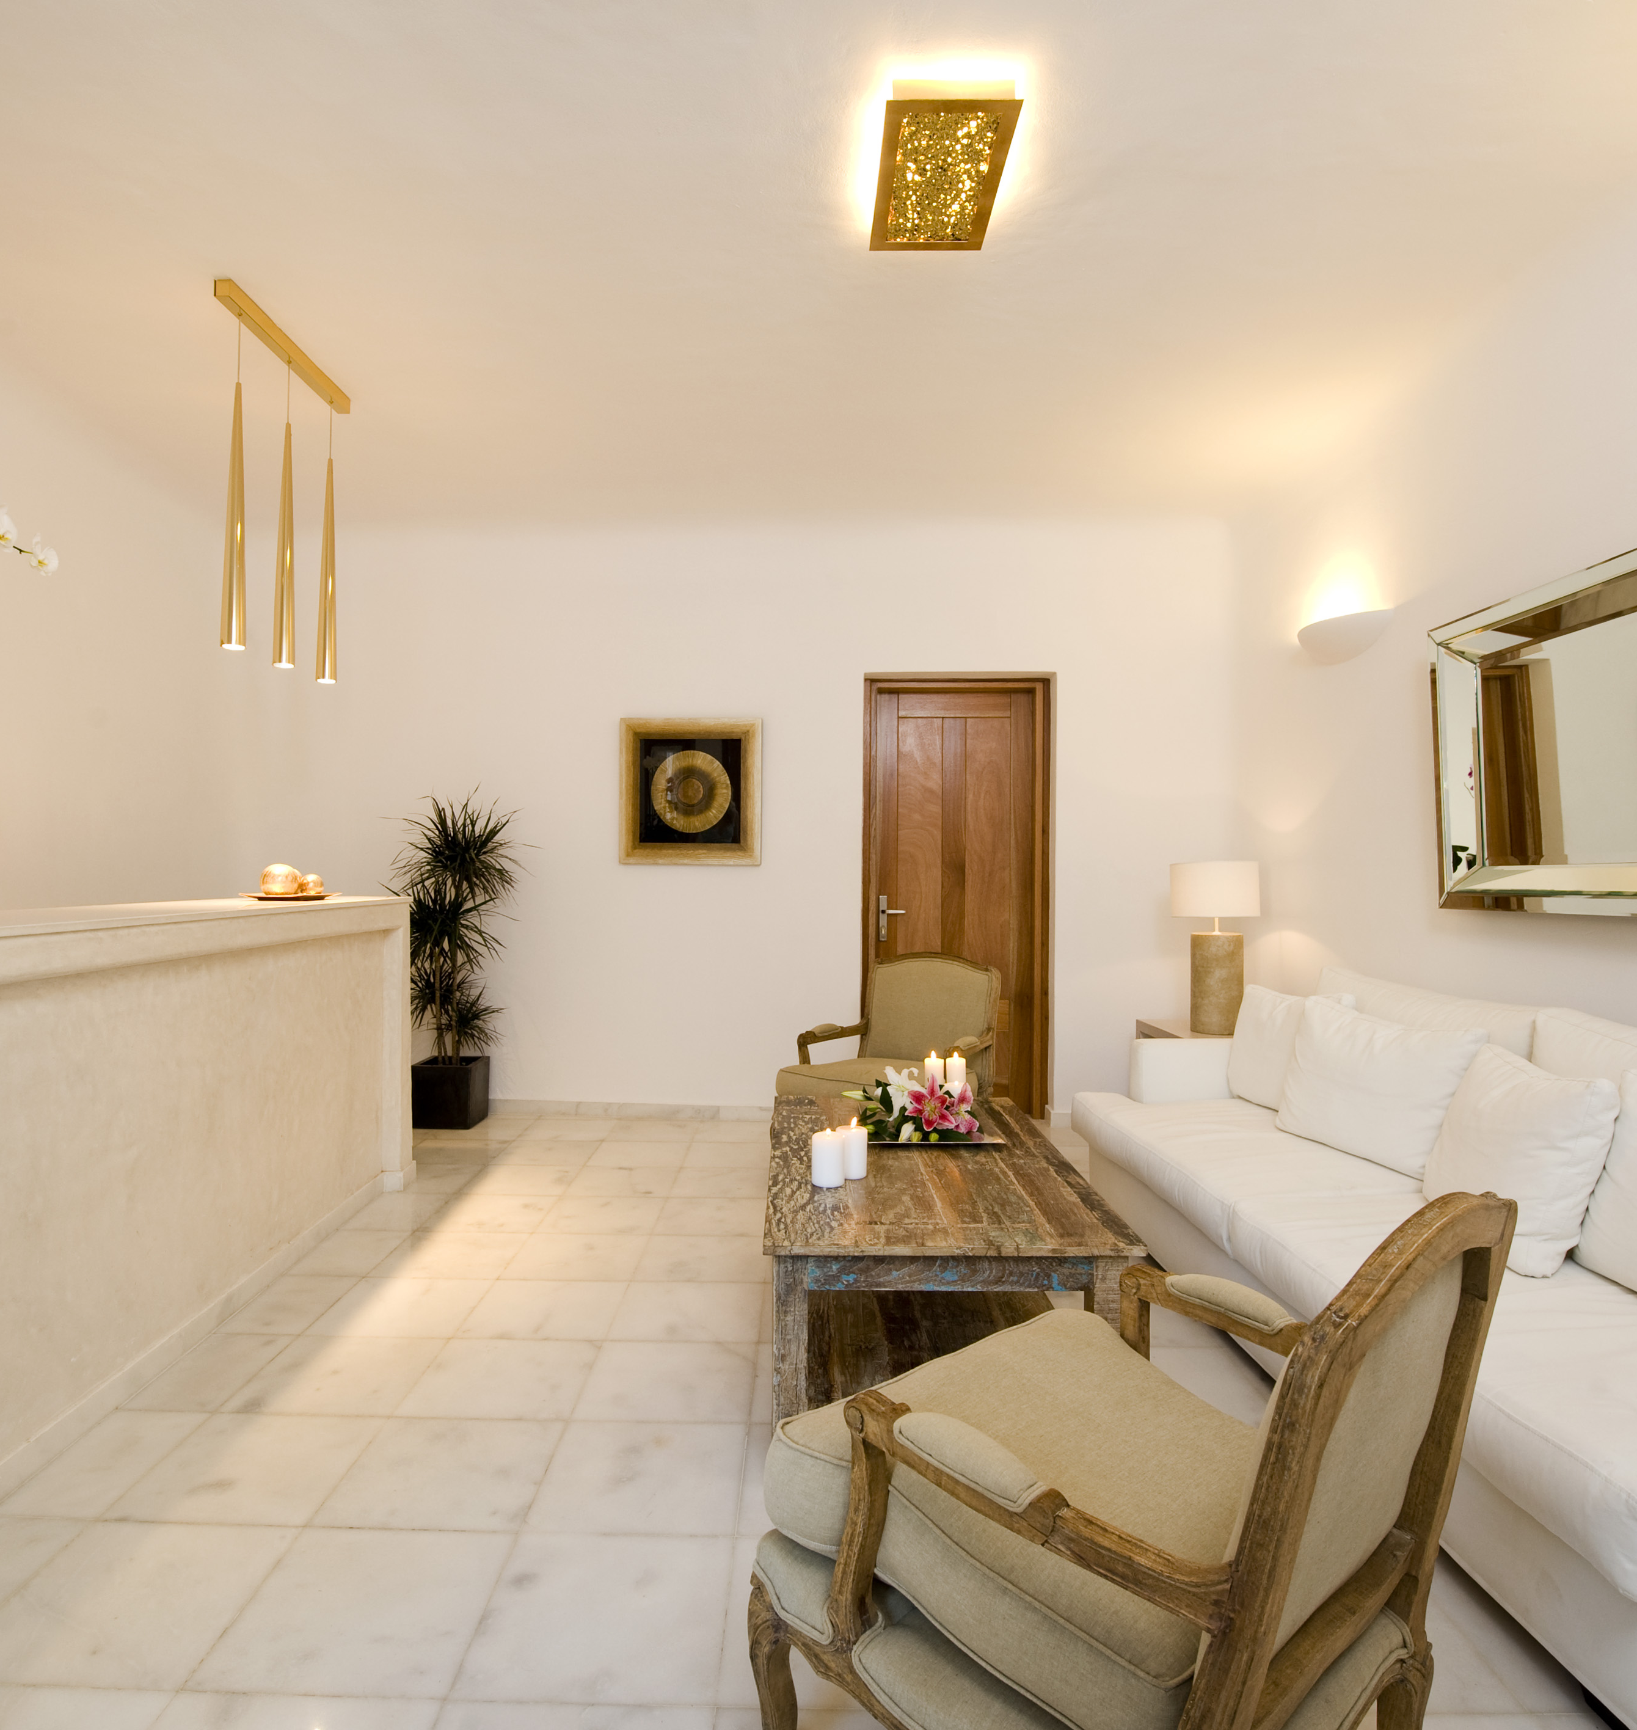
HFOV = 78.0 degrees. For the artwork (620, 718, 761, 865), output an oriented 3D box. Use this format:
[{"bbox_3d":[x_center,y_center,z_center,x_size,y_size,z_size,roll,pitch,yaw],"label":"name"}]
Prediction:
[{"bbox_3d":[-0.620,-0.358,4.910,0.680,0.705,0.060,1,0,0],"label":"artwork"}]

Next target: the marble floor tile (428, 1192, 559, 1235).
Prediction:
[{"bbox_3d":[-1.167,1.260,3.631,0.400,0.020,0.390,1,0,0],"label":"marble floor tile"}]

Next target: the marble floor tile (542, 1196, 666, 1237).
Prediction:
[{"bbox_3d":[-0.769,1.266,3.630,0.400,0.020,0.390,1,0,0],"label":"marble floor tile"}]

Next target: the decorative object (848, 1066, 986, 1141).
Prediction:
[{"bbox_3d":[0.283,0.698,3.001,0.416,0.205,0.280,1,0,0],"label":"decorative object"}]

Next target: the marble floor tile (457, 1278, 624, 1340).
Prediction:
[{"bbox_3d":[-0.763,1.262,2.851,0.400,0.020,0.390,1,0,0],"label":"marble floor tile"}]

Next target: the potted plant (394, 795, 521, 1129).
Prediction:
[{"bbox_3d":[-1.690,0.420,4.636,0.620,1.550,0.560,1,0,0],"label":"potted plant"}]

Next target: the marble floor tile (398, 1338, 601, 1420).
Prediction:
[{"bbox_3d":[-0.759,1.250,2.452,0.400,0.015,0.385,1,0,0],"label":"marble floor tile"}]

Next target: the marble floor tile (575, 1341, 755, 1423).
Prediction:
[{"bbox_3d":[-0.358,1.256,2.452,0.400,0.015,0.385,1,0,0],"label":"marble floor tile"}]

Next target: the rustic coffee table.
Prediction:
[{"bbox_3d":[0.272,1.030,2.790,0.810,0.460,1.360,1,0,-2],"label":"rustic coffee table"}]

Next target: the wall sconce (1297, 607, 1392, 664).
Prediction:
[{"bbox_3d":[1.975,-0.839,3.865,0.180,0.135,0.490,1,0,0],"label":"wall sconce"}]

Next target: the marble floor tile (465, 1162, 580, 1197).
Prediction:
[{"bbox_3d":[-1.137,1.216,3.876,0.393,0.015,0.369,1,0,0],"label":"marble floor tile"}]

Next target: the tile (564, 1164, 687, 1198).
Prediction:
[{"bbox_3d":[-0.745,1.224,3.877,0.393,0.015,0.369,1,0,0],"label":"tile"}]

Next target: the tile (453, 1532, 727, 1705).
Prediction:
[{"bbox_3d":[-0.354,1.261,1.698,0.400,0.020,0.390,1,0,0],"label":"tile"}]

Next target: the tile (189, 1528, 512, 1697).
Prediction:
[{"bbox_3d":[-0.757,1.249,1.697,0.400,0.015,0.385,1,0,0],"label":"tile"}]

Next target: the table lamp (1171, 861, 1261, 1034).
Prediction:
[{"bbox_3d":[1.742,0.356,4.420,0.365,0.723,0.365,1,0,0],"label":"table lamp"}]

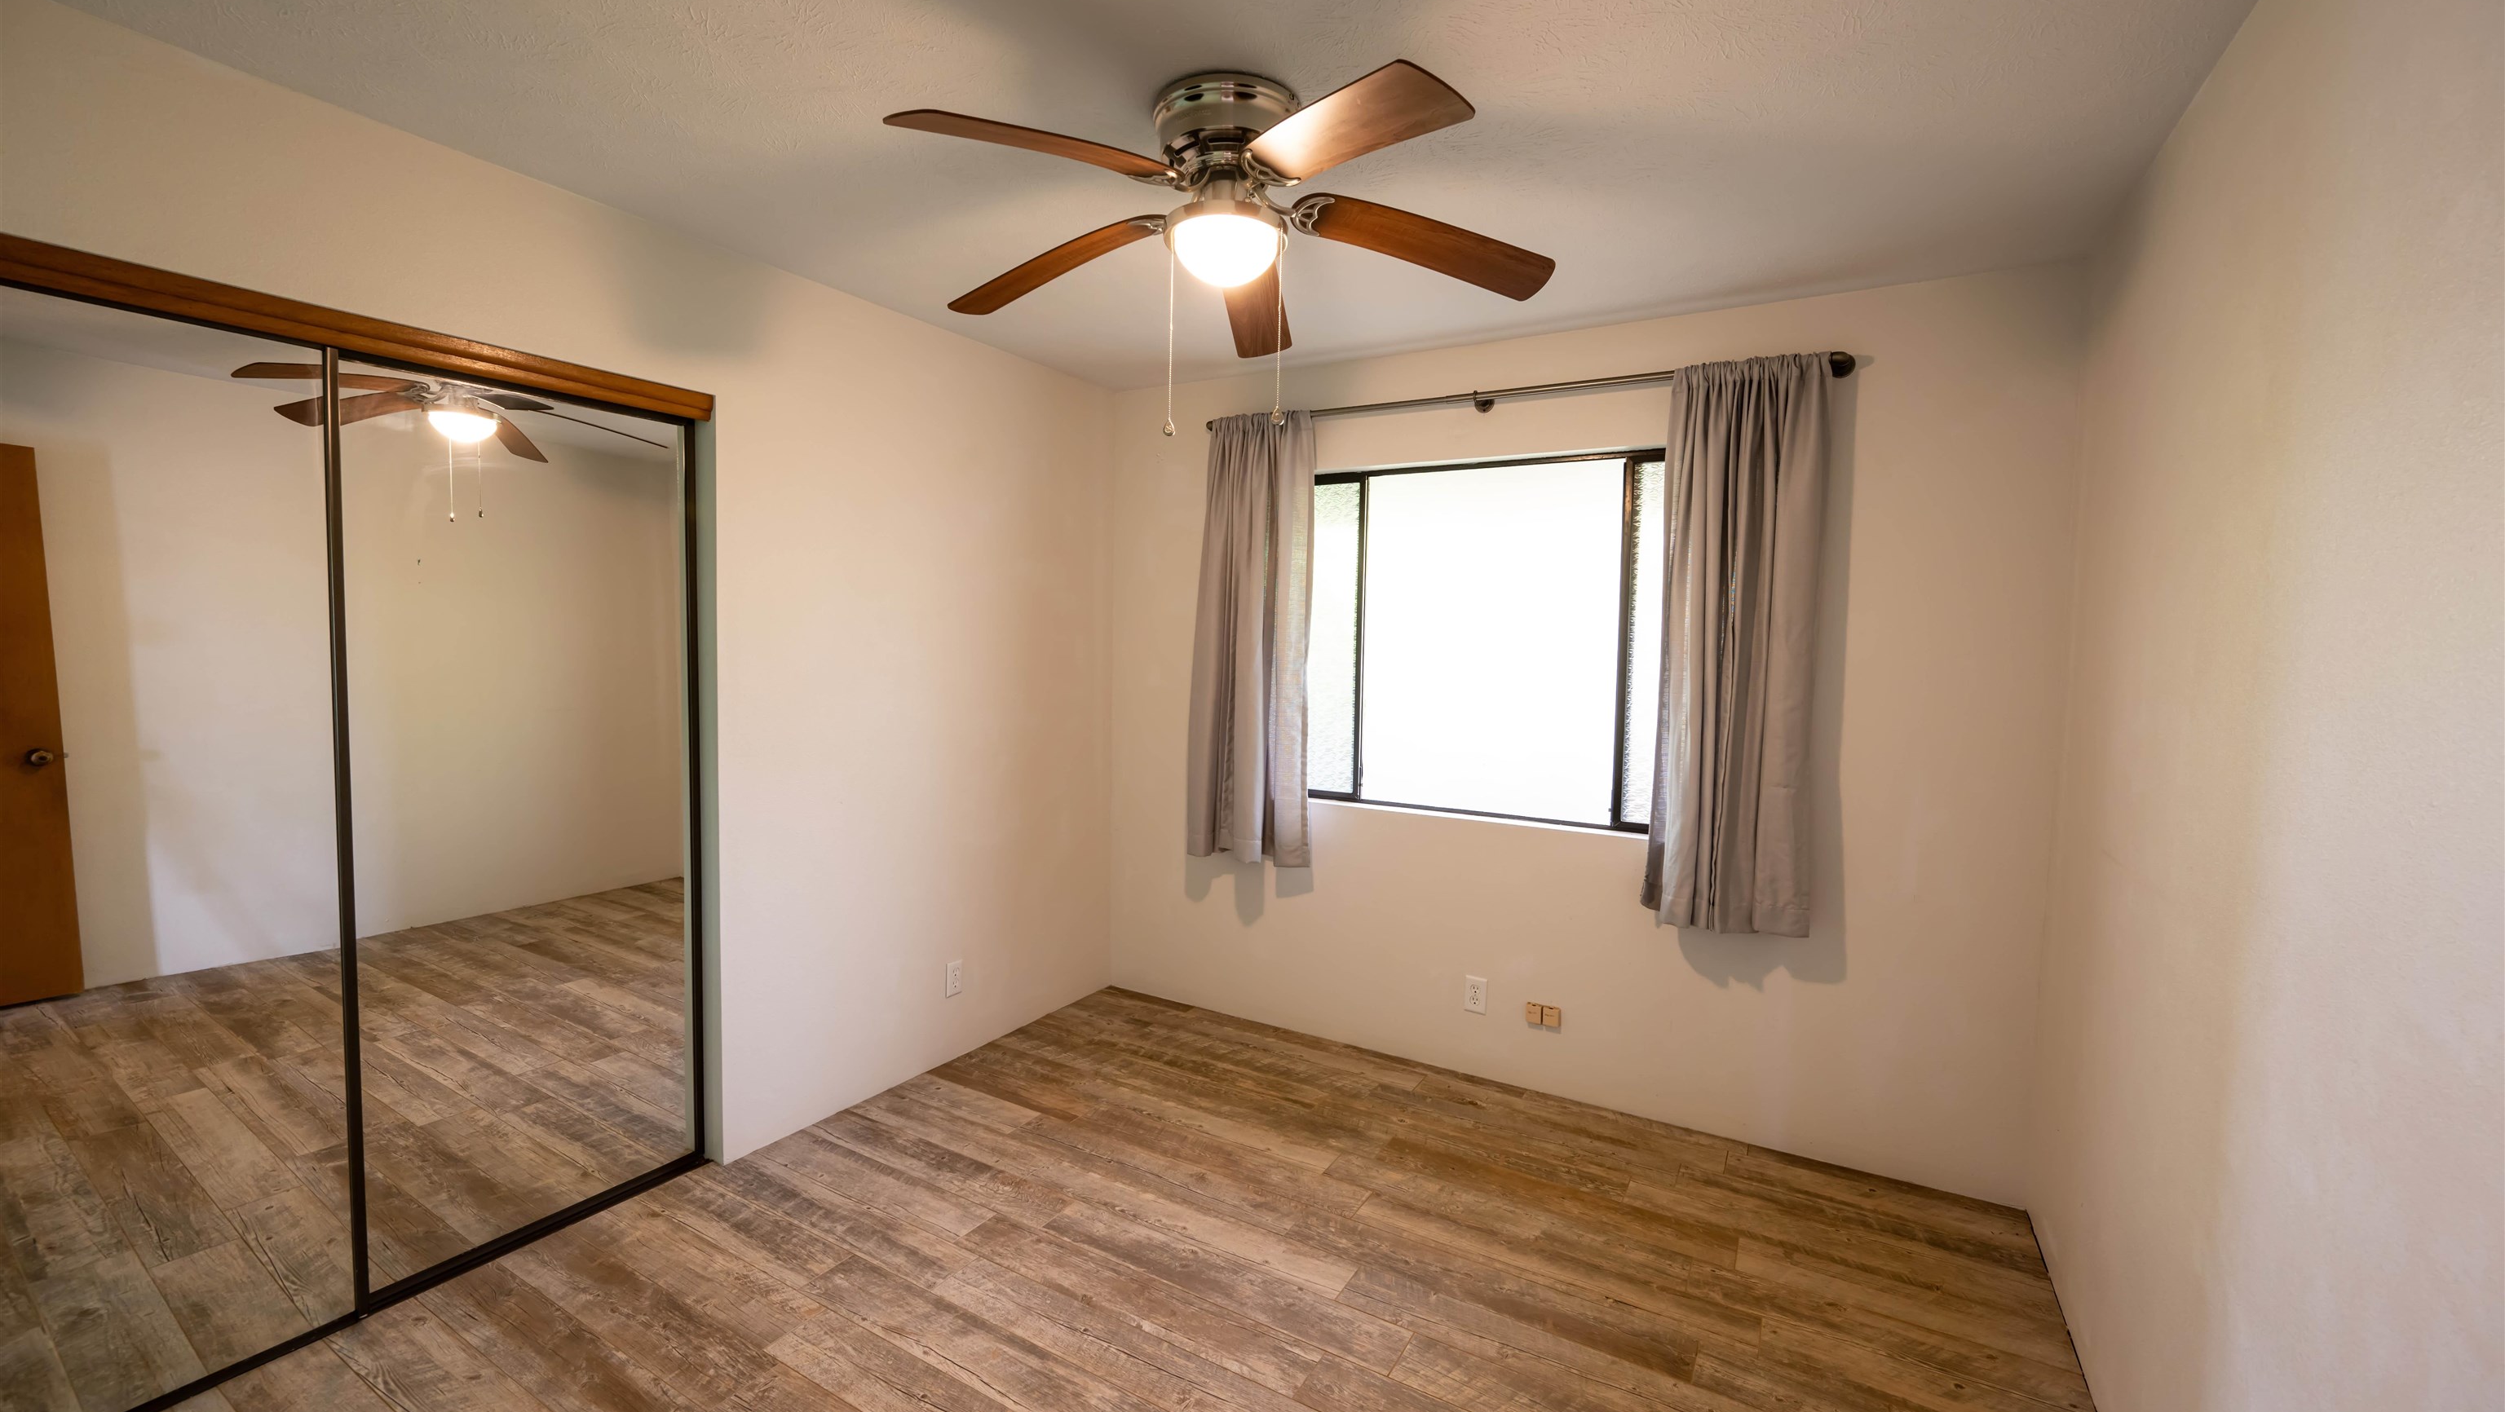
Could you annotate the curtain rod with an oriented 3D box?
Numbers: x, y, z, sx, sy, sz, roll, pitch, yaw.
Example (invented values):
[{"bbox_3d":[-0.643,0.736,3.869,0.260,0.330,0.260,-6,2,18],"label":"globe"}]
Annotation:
[{"bbox_3d":[0.736,-0.972,3.140,2.055,0.050,0.105,3,4,30],"label":"curtain rod"}]

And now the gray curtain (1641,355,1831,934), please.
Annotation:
[{"bbox_3d":[1.375,-0.159,2.769,0.435,1.595,0.100,3,4,30],"label":"gray curtain"}]

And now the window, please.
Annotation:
[{"bbox_3d":[0.779,-0.217,3.276,1.740,1.180,0.090,3,4,30],"label":"window"}]

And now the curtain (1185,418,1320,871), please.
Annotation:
[{"bbox_3d":[-0.004,-0.237,3.582,0.500,1.615,0.100,3,4,30],"label":"curtain"}]

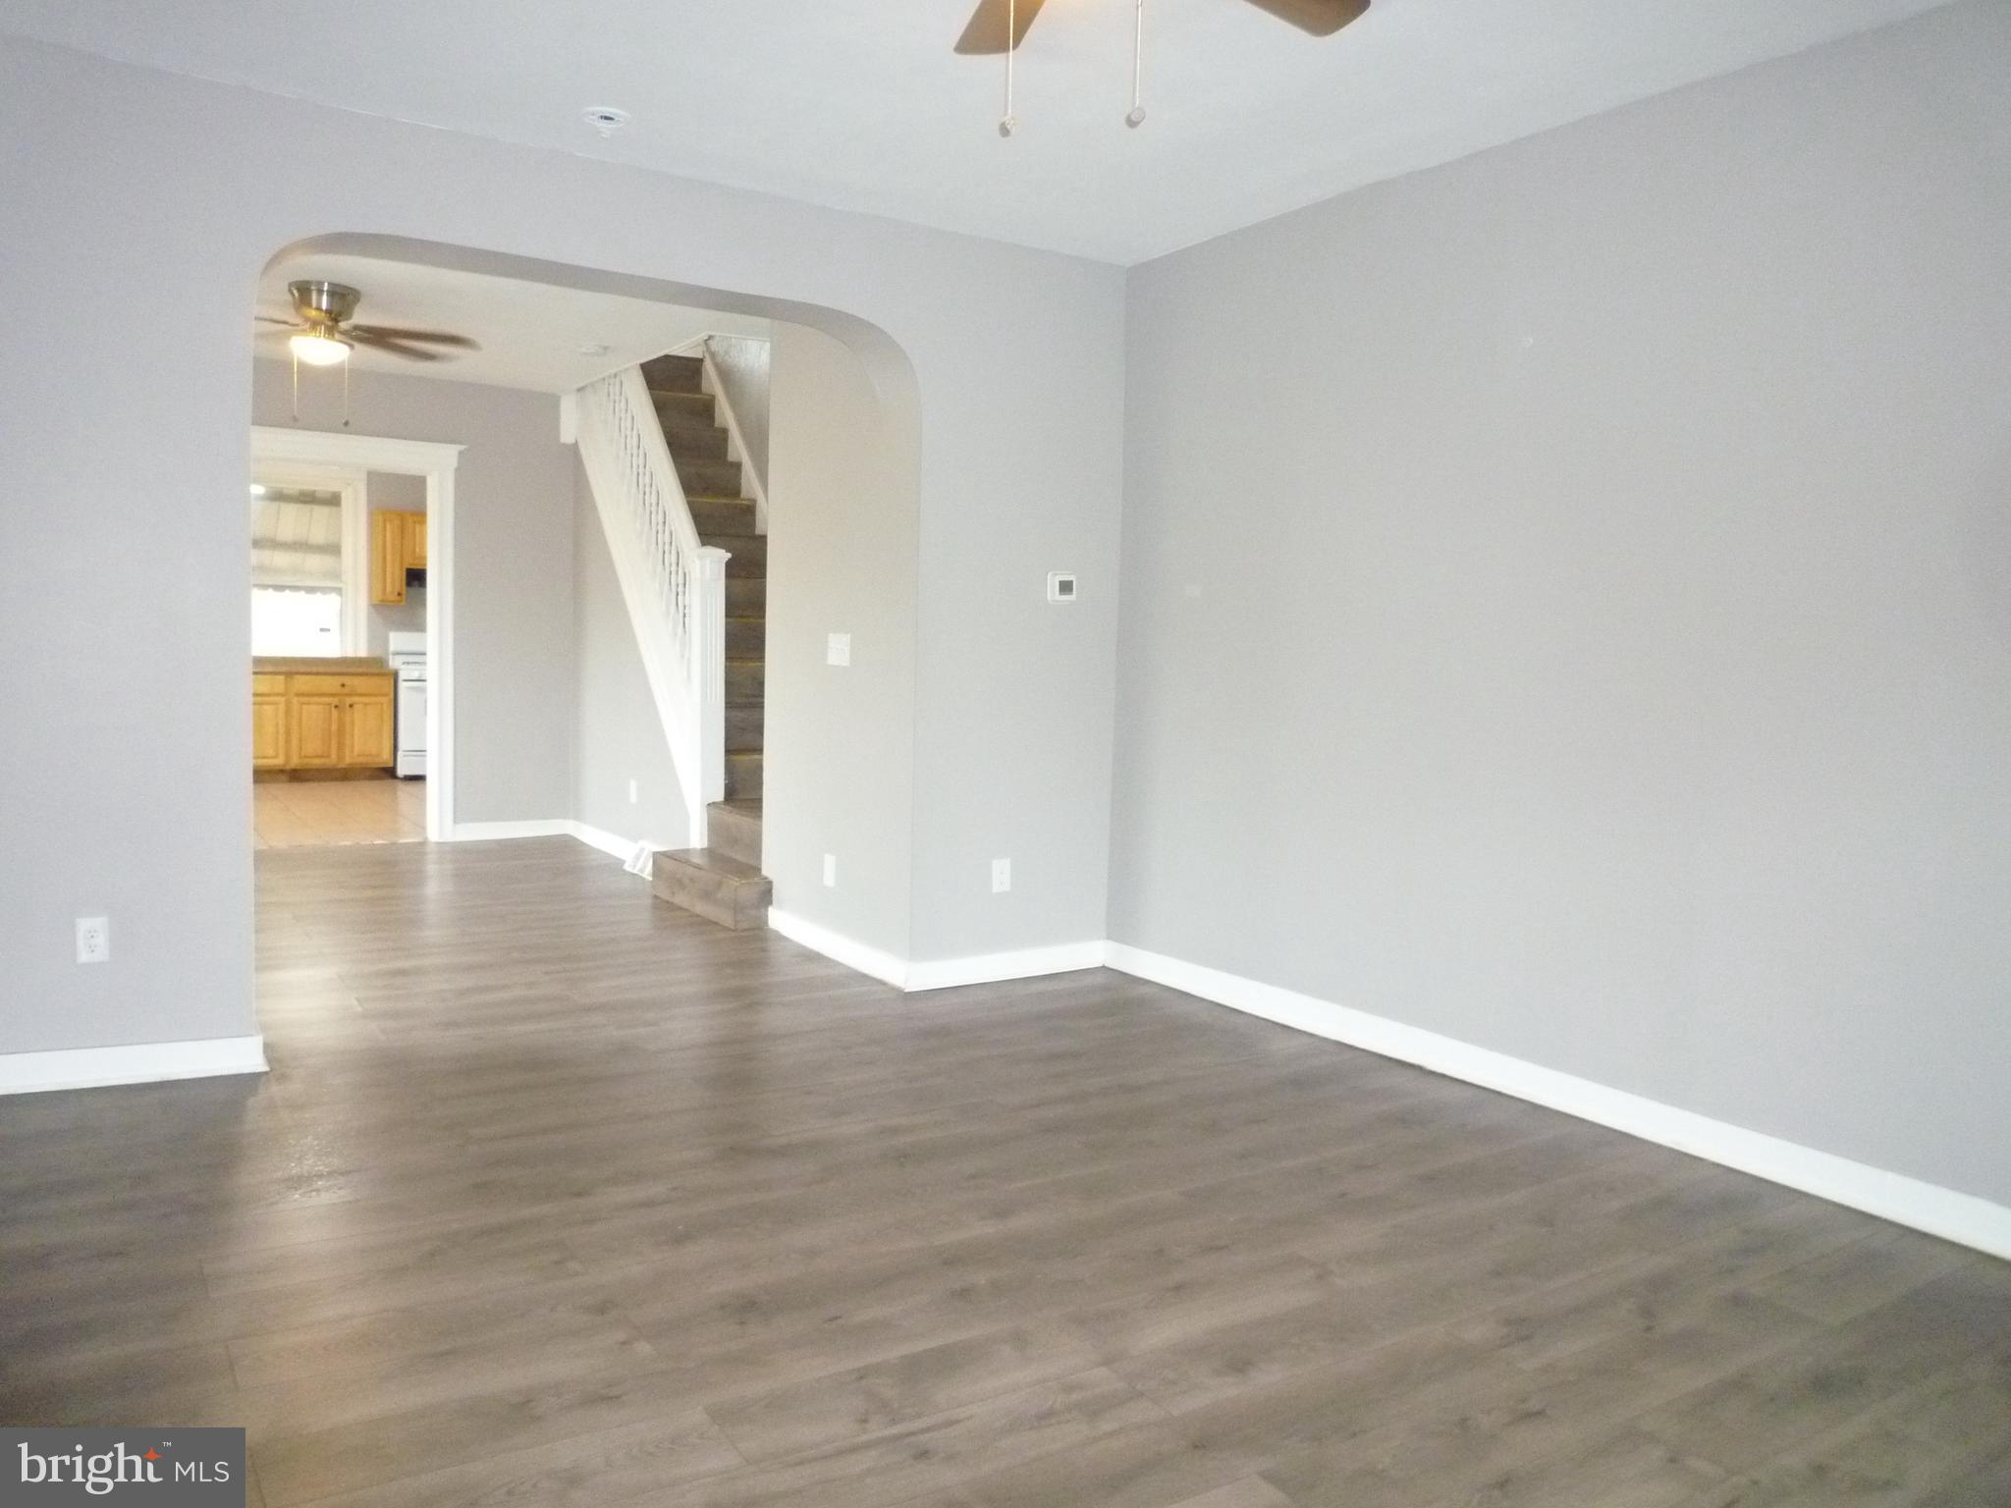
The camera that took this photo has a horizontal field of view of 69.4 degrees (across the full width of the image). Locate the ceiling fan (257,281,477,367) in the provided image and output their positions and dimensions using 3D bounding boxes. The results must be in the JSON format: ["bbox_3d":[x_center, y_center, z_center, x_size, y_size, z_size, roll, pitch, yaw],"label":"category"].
[{"bbox_3d":[-2.796,-1.750,5.962,1.220,0.340,1.220,-1,5,-32],"label":"ceiling fan"}]

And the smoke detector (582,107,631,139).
[{"bbox_3d":[-1.058,-1.658,3.843,0.125,0.045,0.125,-1,5,-32],"label":"smoke detector"}]

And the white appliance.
[{"bbox_3d":[-4.710,-0.406,12.116,0.760,1.190,0.690,-1,5,-32],"label":"white appliance"}]

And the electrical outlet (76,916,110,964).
[{"bbox_3d":[-2.304,0.472,3.668,0.072,0.115,0.010,-1,5,-32],"label":"electrical outlet"}]

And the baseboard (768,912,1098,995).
[{"bbox_3d":[-0.303,0.701,5.638,0.872,0.100,1.254,-1,5,-32],"label":"baseboard"}]

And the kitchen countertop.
[{"bbox_3d":[-5.739,-0.710,11.475,1.596,0.120,0.638,-1,5,-32],"label":"kitchen countertop"}]

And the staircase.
[{"bbox_3d":[-1.457,-0.820,7.274,0.958,2.850,2.953,-1,5,-32],"label":"staircase"}]

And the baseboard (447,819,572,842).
[{"bbox_3d":[-2.876,0.440,8.479,0.663,0.096,0.017,-1,5,-32],"label":"baseboard"}]

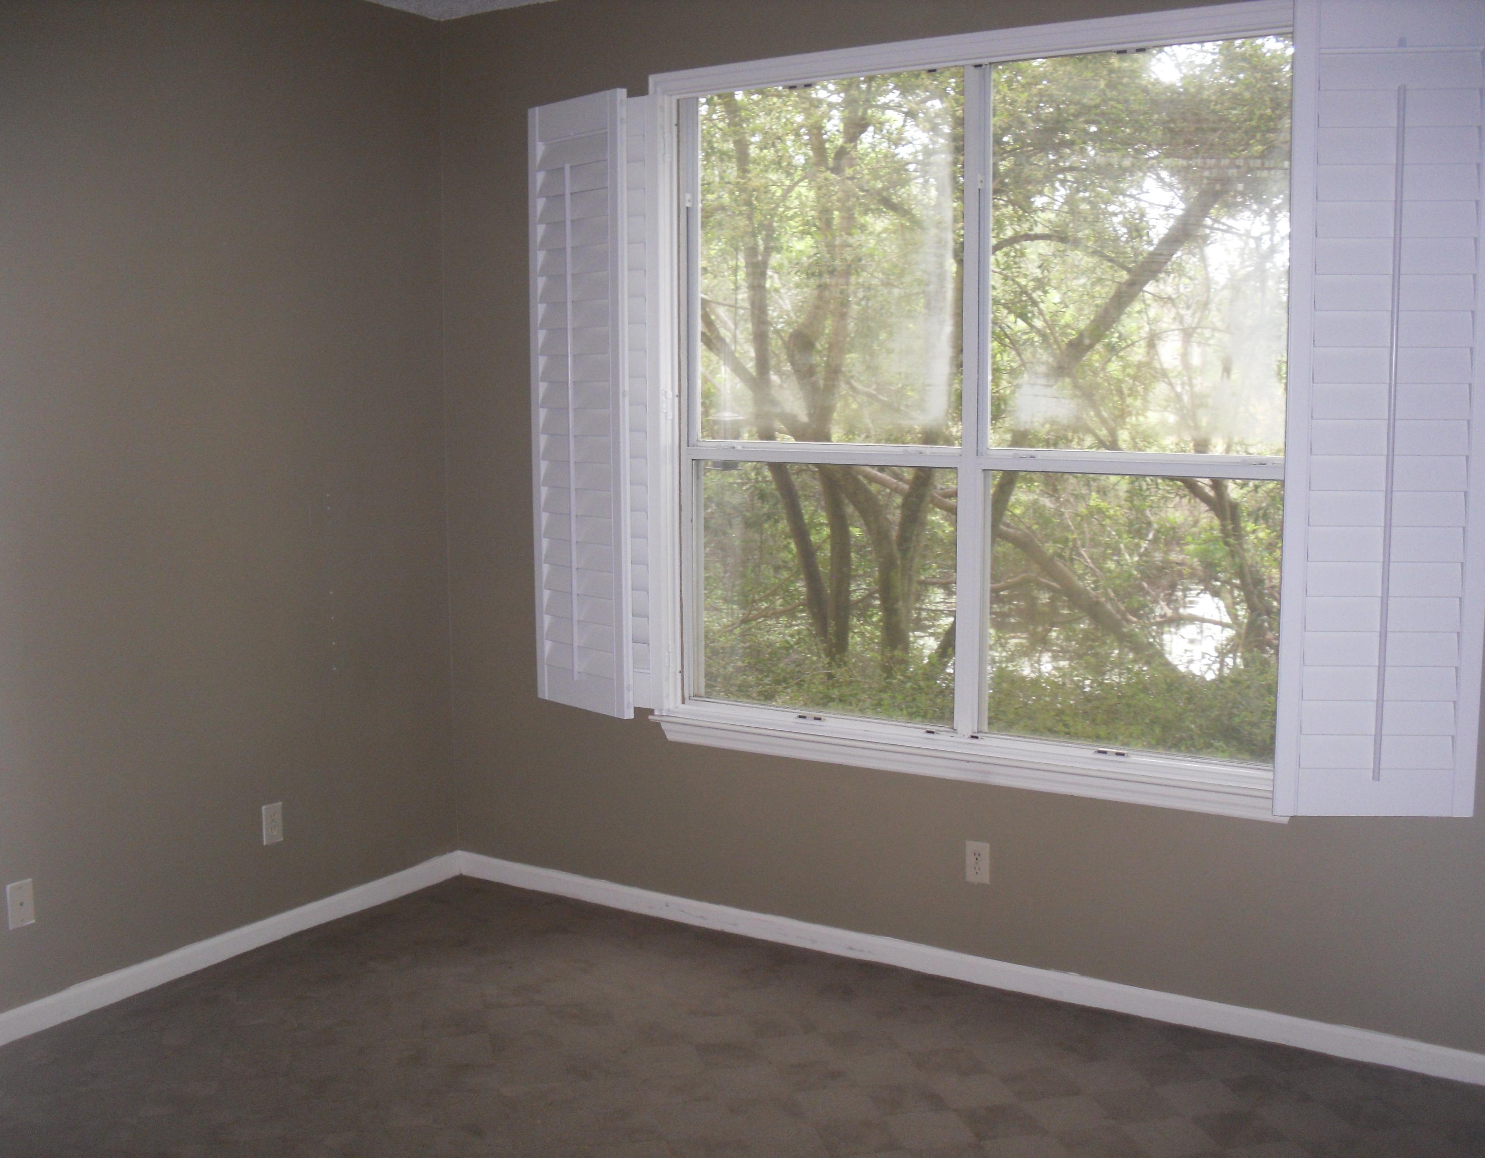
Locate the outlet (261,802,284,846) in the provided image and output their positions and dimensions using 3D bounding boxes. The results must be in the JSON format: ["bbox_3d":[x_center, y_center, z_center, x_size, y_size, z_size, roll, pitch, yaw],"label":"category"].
[{"bbox_3d":[-1.372,0.713,4.558,0.008,0.115,0.071,4,8,32],"label":"outlet"}]

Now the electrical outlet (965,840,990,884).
[{"bbox_3d":[0.642,0.775,4.266,0.071,0.115,0.008,4,8,32],"label":"electrical outlet"}]

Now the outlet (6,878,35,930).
[{"bbox_3d":[-1.808,0.813,3.909,0.008,0.115,0.071,4,8,32],"label":"outlet"}]

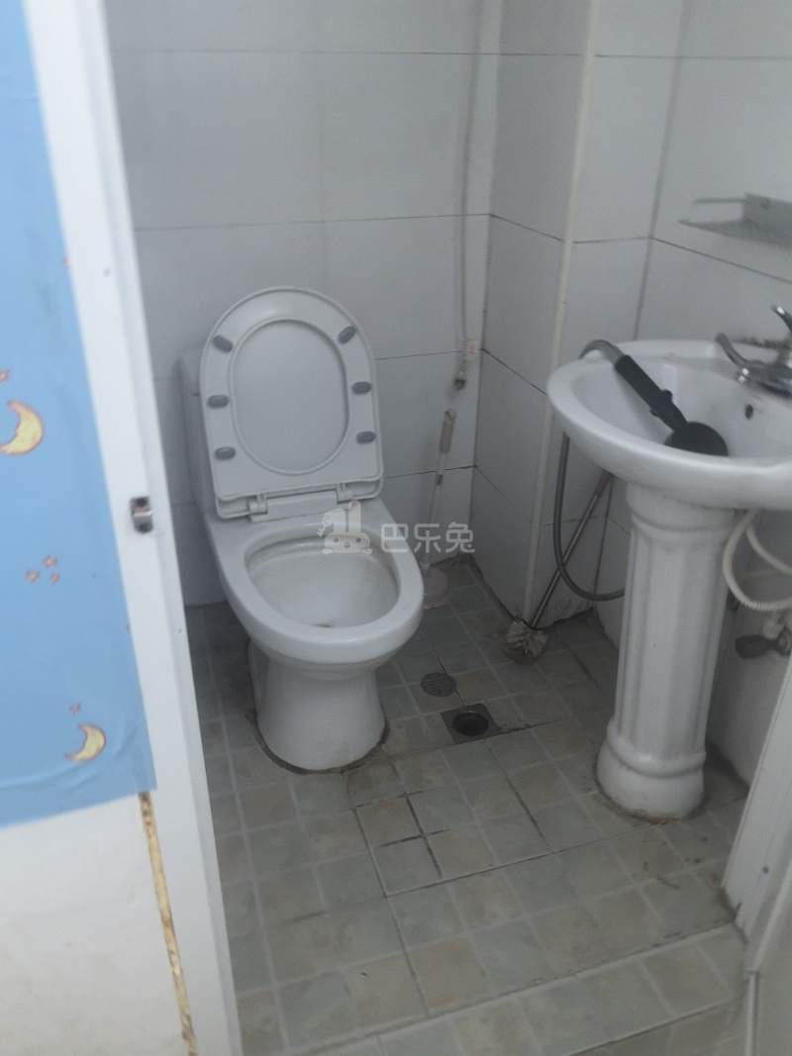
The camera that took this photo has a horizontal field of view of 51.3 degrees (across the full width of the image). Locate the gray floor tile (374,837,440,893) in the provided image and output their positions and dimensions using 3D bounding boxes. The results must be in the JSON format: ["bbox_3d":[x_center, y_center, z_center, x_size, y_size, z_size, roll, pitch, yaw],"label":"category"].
[{"bbox_3d":[0.018,0.570,1.385,0.093,0.010,0.093,-8,30,-15],"label":"gray floor tile"}]

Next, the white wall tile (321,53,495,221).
[{"bbox_3d":[0.028,-0.810,1.718,0.374,0.307,0.010,-8,30,-15],"label":"white wall tile"}]

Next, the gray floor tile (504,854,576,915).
[{"bbox_3d":[0.238,0.591,1.361,0.092,0.010,0.092,-8,29,-15],"label":"gray floor tile"}]

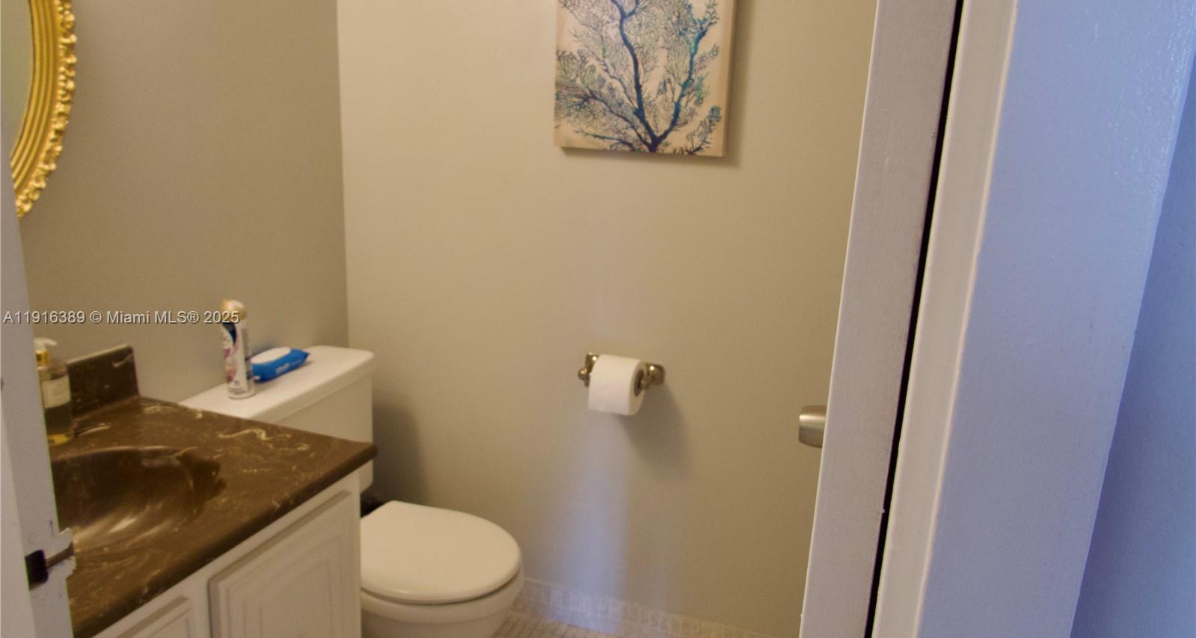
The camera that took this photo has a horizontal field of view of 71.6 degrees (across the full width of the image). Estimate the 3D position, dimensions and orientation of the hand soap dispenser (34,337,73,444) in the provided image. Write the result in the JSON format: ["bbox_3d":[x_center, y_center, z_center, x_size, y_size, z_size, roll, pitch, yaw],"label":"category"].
[{"bbox_3d":[-0.941,0.120,1.418,0.078,0.177,0.072,7,15,18],"label":"hand soap dispenser"}]

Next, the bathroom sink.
[{"bbox_3d":[-0.782,0.340,1.213,0.365,0.155,0.462,7,15,18],"label":"bathroom sink"}]

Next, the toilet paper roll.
[{"bbox_3d":[0.046,0.159,2.005,0.105,0.134,0.134,7,15,18],"label":"toilet paper roll"}]

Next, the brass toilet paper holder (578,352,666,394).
[{"bbox_3d":[0.055,0.137,2.027,0.206,0.057,0.093,7,15,18],"label":"brass toilet paper holder"}]

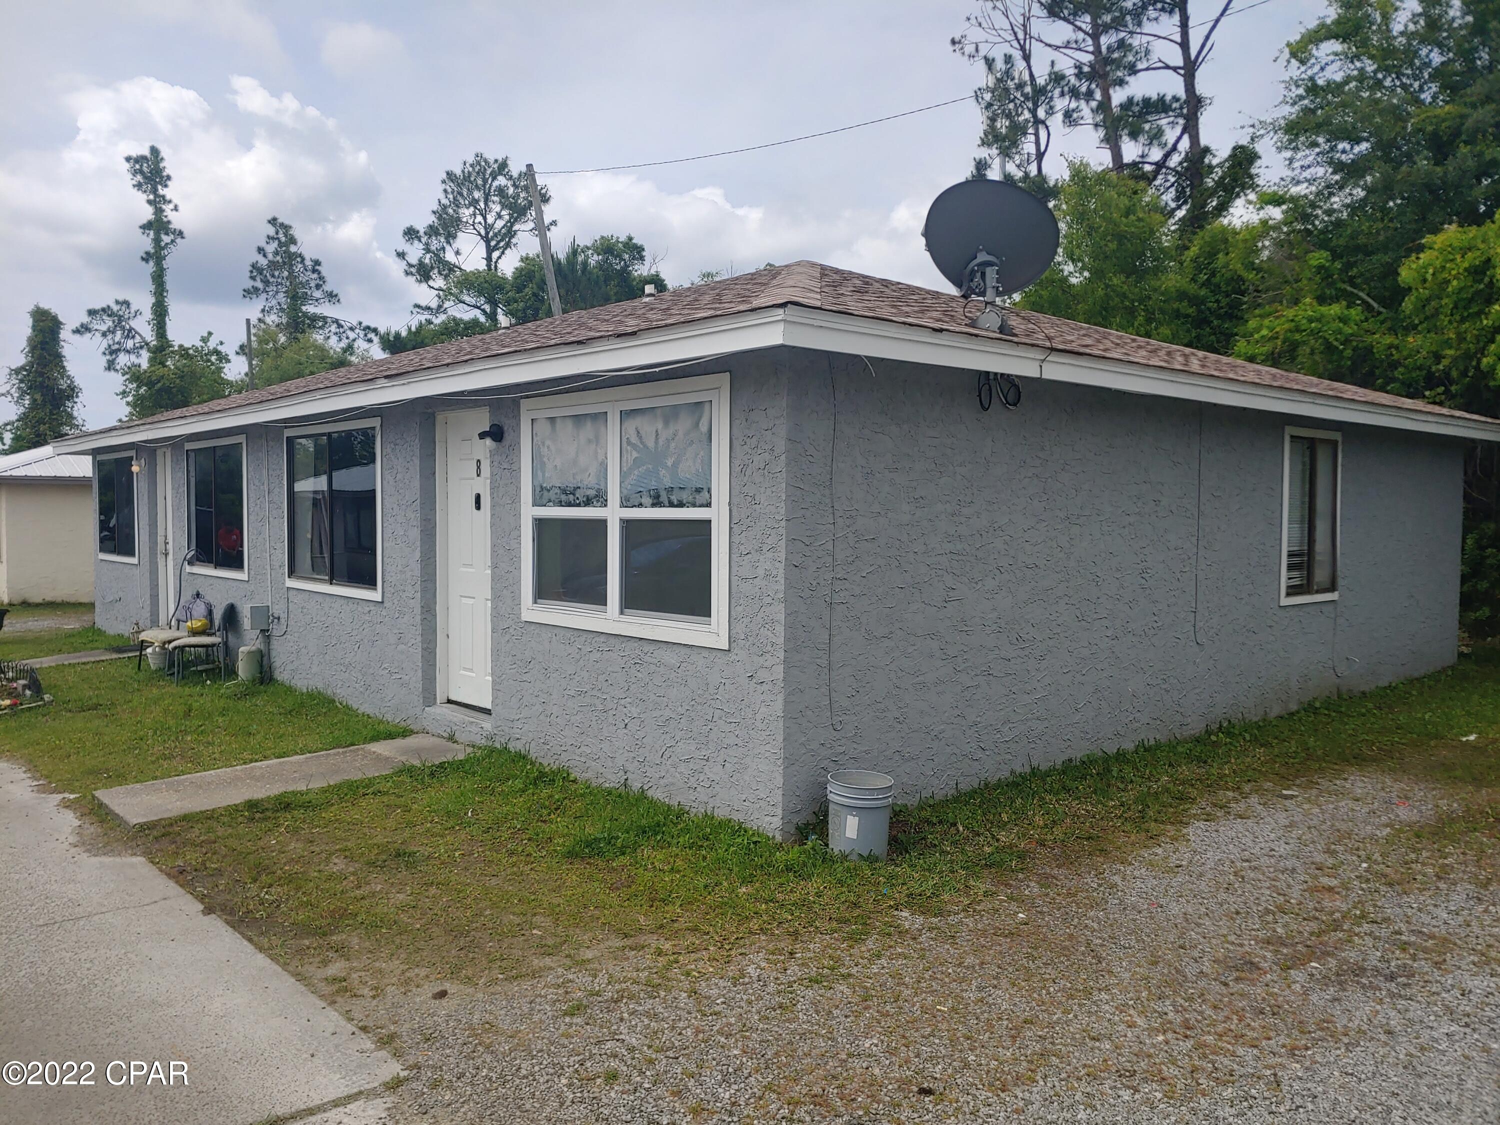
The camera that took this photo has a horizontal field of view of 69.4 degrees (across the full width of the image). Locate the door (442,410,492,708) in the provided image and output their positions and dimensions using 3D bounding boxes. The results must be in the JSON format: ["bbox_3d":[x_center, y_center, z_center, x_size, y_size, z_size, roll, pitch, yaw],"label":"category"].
[{"bbox_3d":[-1.867,0.002,7.434,0.090,2.060,0.950,-3,4,-43],"label":"door"}]

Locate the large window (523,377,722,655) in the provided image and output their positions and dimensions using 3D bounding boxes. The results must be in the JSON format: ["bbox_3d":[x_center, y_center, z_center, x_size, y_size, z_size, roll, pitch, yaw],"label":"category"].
[{"bbox_3d":[-0.734,-0.280,5.976,0.100,1.351,1.914,-3,4,-43],"label":"large window"}]

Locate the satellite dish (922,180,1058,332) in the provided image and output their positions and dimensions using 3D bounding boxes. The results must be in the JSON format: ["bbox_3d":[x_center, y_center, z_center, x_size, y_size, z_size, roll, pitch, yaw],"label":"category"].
[{"bbox_3d":[1.275,-1.653,5.820,0.750,0.770,0.550,-1,3,-20],"label":"satellite dish"}]

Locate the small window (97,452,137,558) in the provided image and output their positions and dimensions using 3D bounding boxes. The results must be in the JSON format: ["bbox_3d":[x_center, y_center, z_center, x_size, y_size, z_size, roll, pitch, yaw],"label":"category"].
[{"bbox_3d":[-8.074,-0.700,13.847,0.100,1.379,1.948,-3,4,-43],"label":"small window"}]

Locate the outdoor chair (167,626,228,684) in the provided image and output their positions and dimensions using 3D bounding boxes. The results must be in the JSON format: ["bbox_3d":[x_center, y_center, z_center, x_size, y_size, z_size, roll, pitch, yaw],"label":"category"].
[{"bbox_3d":[-5.102,0.707,10.084,0.520,0.740,0.470,-1,3,-26],"label":"outdoor chair"}]

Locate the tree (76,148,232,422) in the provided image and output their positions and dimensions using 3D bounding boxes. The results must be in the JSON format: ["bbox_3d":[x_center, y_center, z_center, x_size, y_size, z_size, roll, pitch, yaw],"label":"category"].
[{"bbox_3d":[-24.863,-9.110,45.437,6.500,16.512,6.000,-2,3,-29],"label":"tree"}]

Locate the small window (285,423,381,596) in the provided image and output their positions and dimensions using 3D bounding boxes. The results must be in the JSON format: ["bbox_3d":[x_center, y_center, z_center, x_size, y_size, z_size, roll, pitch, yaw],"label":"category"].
[{"bbox_3d":[-3.413,-0.431,8.849,0.100,1.379,1.948,-3,4,-43],"label":"small window"}]

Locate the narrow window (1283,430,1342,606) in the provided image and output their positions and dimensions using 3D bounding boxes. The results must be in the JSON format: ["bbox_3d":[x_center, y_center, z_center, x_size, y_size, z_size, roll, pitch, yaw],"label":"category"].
[{"bbox_3d":[4.716,-0.383,9.112,1.201,1.452,0.100,-3,4,-42],"label":"narrow window"}]

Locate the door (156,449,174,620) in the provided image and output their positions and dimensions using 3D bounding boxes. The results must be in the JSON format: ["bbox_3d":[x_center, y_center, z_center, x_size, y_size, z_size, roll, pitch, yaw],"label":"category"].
[{"bbox_3d":[-6.640,-0.272,12.507,0.090,2.080,0.950,-3,4,-43],"label":"door"}]

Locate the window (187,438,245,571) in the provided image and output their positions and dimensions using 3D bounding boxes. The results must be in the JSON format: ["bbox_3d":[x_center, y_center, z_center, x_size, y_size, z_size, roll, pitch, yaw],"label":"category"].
[{"bbox_3d":[-5.410,-0.547,10.991,0.100,1.379,1.948,-3,4,-43],"label":"window"}]

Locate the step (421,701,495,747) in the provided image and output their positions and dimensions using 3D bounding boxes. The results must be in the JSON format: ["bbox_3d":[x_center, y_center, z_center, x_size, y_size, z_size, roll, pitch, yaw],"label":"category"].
[{"bbox_3d":[-1.931,1.127,7.446,0.220,0.170,1.000,-3,4,-43],"label":"step"}]

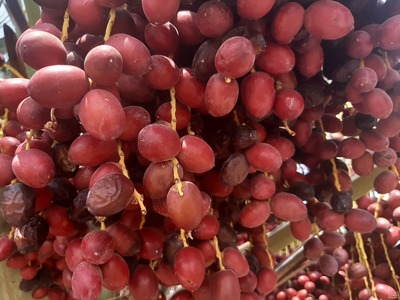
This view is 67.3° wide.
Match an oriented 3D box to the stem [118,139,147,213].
[{"bbox_3d":[-0.055,0.022,0.242,0.007,0.063,0.007,-21,-8,0],"label":"stem"}]

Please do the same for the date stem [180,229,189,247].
[{"bbox_3d":[-0.014,0.082,0.283,0.004,0.017,0.004,-11,-12,-6],"label":"date stem"}]

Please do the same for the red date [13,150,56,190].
[{"bbox_3d":[-0.132,0.015,0.238,0.037,0.028,0.028,22,-20,23],"label":"red date"}]

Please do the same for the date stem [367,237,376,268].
[{"bbox_3d":[0.332,0.200,0.580,0.005,0.055,0.005,-10,-14,27],"label":"date stem"}]

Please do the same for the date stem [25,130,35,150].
[{"bbox_3d":[-0.141,-0.008,0.248,0.005,0.019,0.005,0,-10,0],"label":"date stem"}]

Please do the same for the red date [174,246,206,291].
[{"bbox_3d":[-0.009,0.112,0.285,0.029,0.043,0.029,-2,-22,-3],"label":"red date"}]

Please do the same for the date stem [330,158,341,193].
[{"bbox_3d":[0.195,0.036,0.430,0.006,0.049,0.006,-12,-13,23],"label":"date stem"}]

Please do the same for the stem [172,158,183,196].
[{"bbox_3d":[-0.016,0.020,0.226,0.005,0.030,0.005,-10,-14,0],"label":"stem"}]

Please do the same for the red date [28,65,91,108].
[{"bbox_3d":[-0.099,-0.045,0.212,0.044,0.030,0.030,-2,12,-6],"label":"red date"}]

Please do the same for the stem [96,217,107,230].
[{"bbox_3d":[-0.077,0.058,0.237,0.007,0.012,0.007,-8,-11,0],"label":"stem"}]

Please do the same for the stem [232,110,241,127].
[{"bbox_3d":[0.041,-0.035,0.335,0.003,0.019,0.003,-14,-11,8],"label":"stem"}]

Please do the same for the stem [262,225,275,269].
[{"bbox_3d":[0.077,0.108,0.337,0.005,0.047,0.005,-11,-9,0],"label":"stem"}]

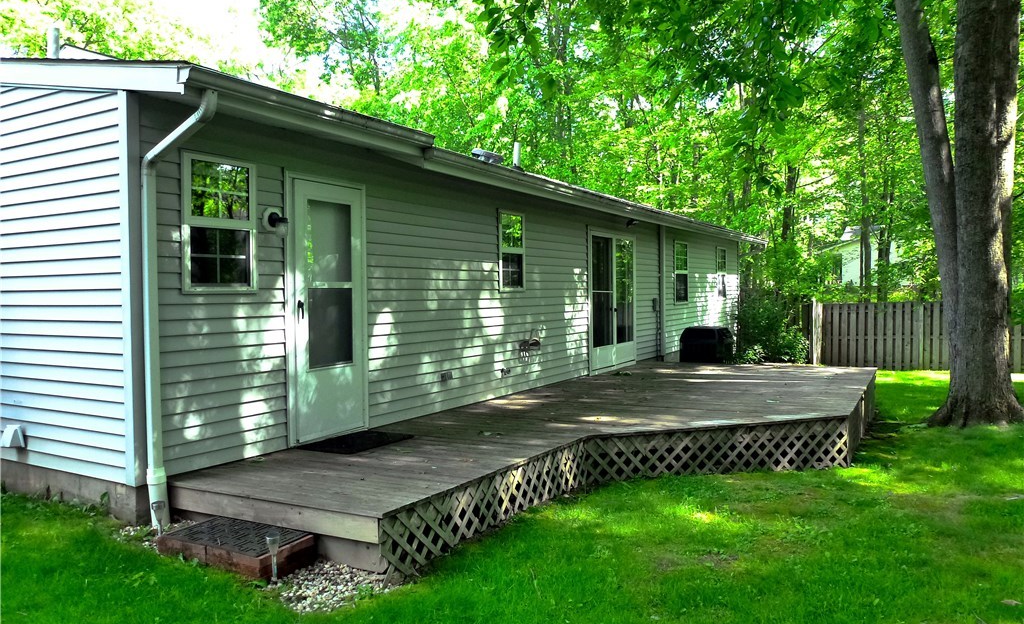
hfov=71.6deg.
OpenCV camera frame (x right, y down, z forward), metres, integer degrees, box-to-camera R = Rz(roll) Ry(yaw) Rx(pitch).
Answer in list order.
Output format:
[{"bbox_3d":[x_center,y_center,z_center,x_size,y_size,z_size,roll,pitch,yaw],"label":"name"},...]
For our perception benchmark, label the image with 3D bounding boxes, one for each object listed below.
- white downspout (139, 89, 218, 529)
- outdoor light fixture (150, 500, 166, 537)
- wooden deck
[{"bbox_3d":[-1.943,0.036,4.235,0.710,2.650,0.110,0,2,30],"label":"white downspout"},{"bbox_3d":[-2.135,1.256,4.314,0.075,0.230,0.075,0,2,30],"label":"outdoor light fixture"},{"bbox_3d":[1.658,1.196,7.571,3.550,0.500,9.100,0,2,30],"label":"wooden deck"}]

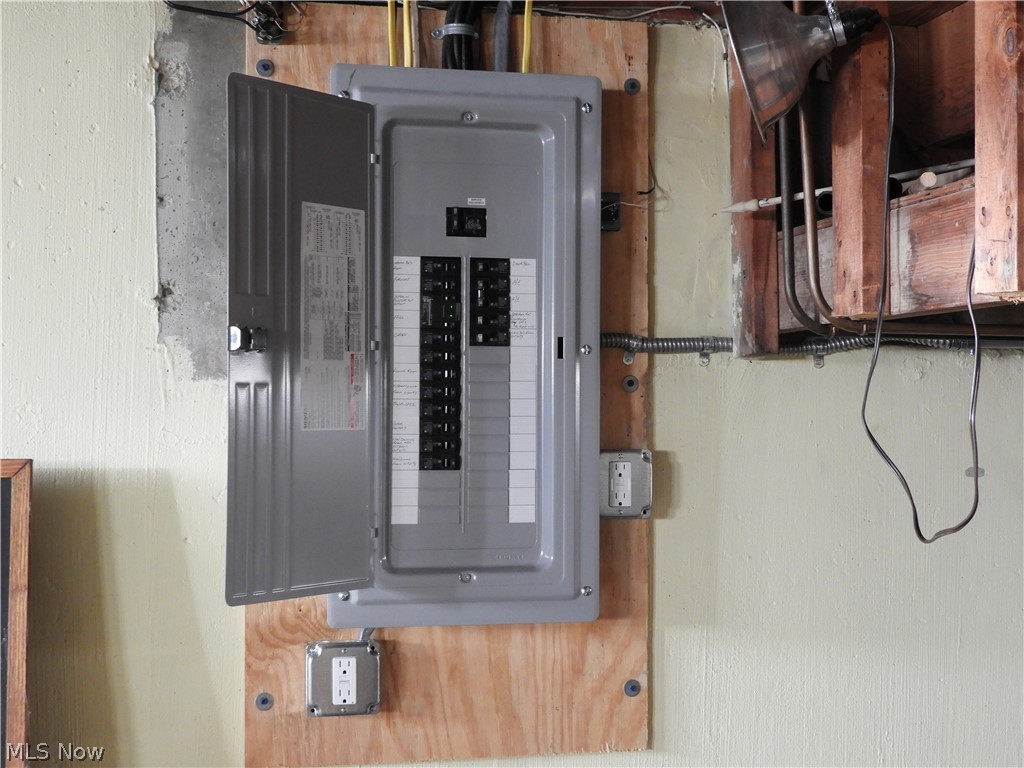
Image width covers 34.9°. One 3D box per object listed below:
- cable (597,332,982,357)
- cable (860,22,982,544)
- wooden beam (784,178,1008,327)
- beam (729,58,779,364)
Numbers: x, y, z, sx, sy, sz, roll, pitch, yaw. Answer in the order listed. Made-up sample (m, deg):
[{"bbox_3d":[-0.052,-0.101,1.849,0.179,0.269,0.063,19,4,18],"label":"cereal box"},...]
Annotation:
[{"bbox_3d":[0.437,-0.062,2.546,0.635,0.035,0.030,0,-1,-14],"label":"cable"},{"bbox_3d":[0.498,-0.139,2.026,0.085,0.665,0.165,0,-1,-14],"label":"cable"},{"bbox_3d":[0.515,-0.166,2.206,0.040,0.150,0.710,0,-1,-14],"label":"wooden beam"},{"bbox_3d":[0.375,-0.295,2.520,0.040,0.500,0.089,0,-1,-14],"label":"beam"}]

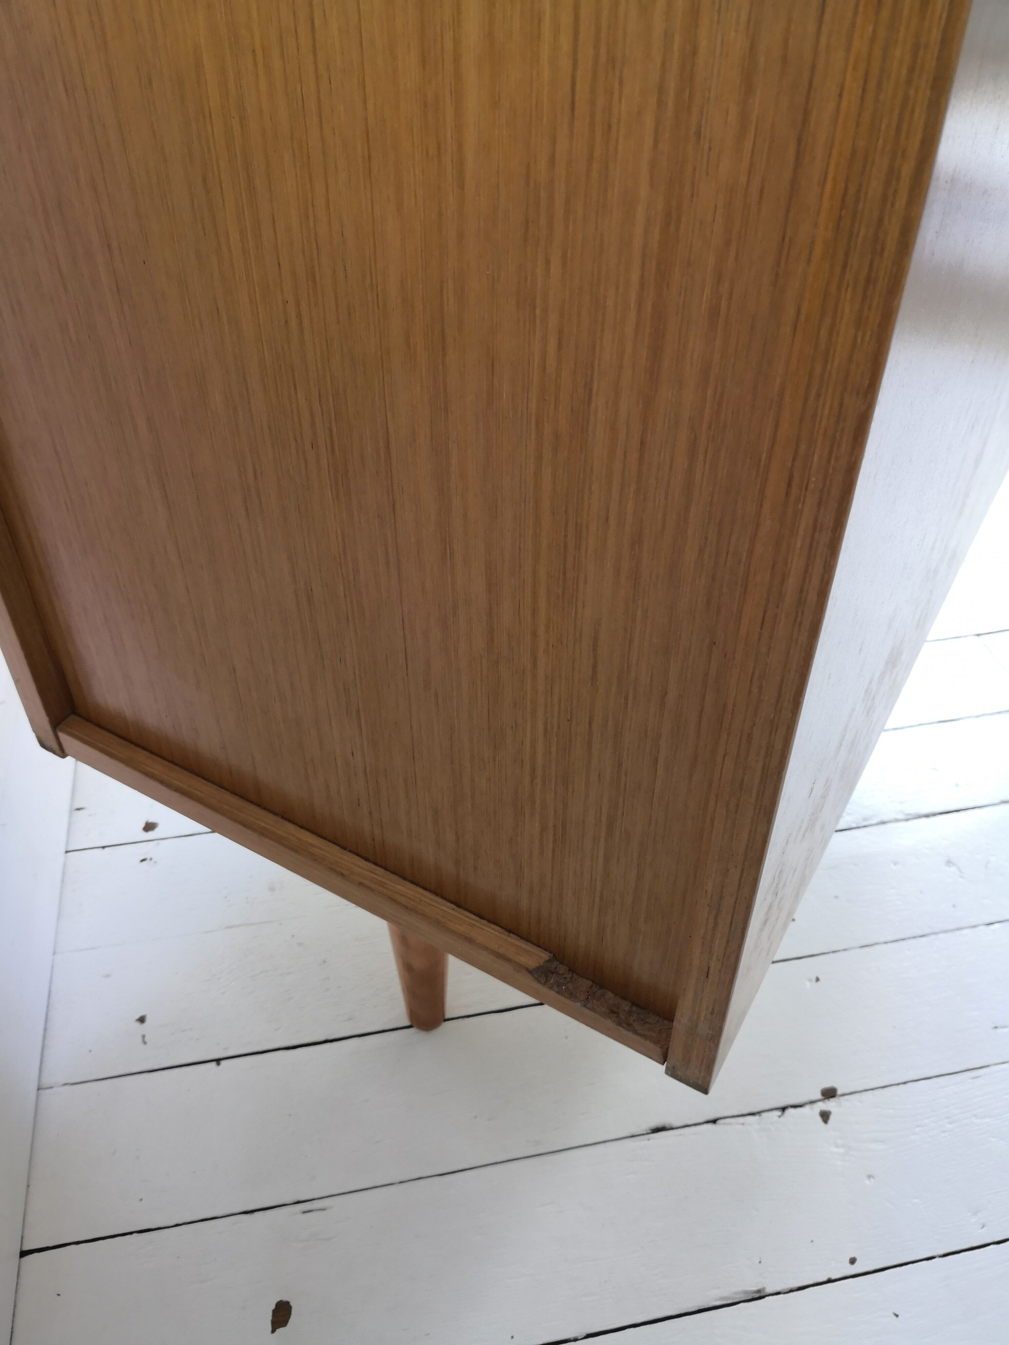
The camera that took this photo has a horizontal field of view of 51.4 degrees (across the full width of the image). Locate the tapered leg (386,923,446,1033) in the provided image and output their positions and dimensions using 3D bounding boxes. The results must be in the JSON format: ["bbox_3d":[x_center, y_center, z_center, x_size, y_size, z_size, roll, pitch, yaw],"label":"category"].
[{"bbox_3d":[-0.056,0.165,0.684,0.053,0.207,0.053,21,44,23],"label":"tapered leg"}]

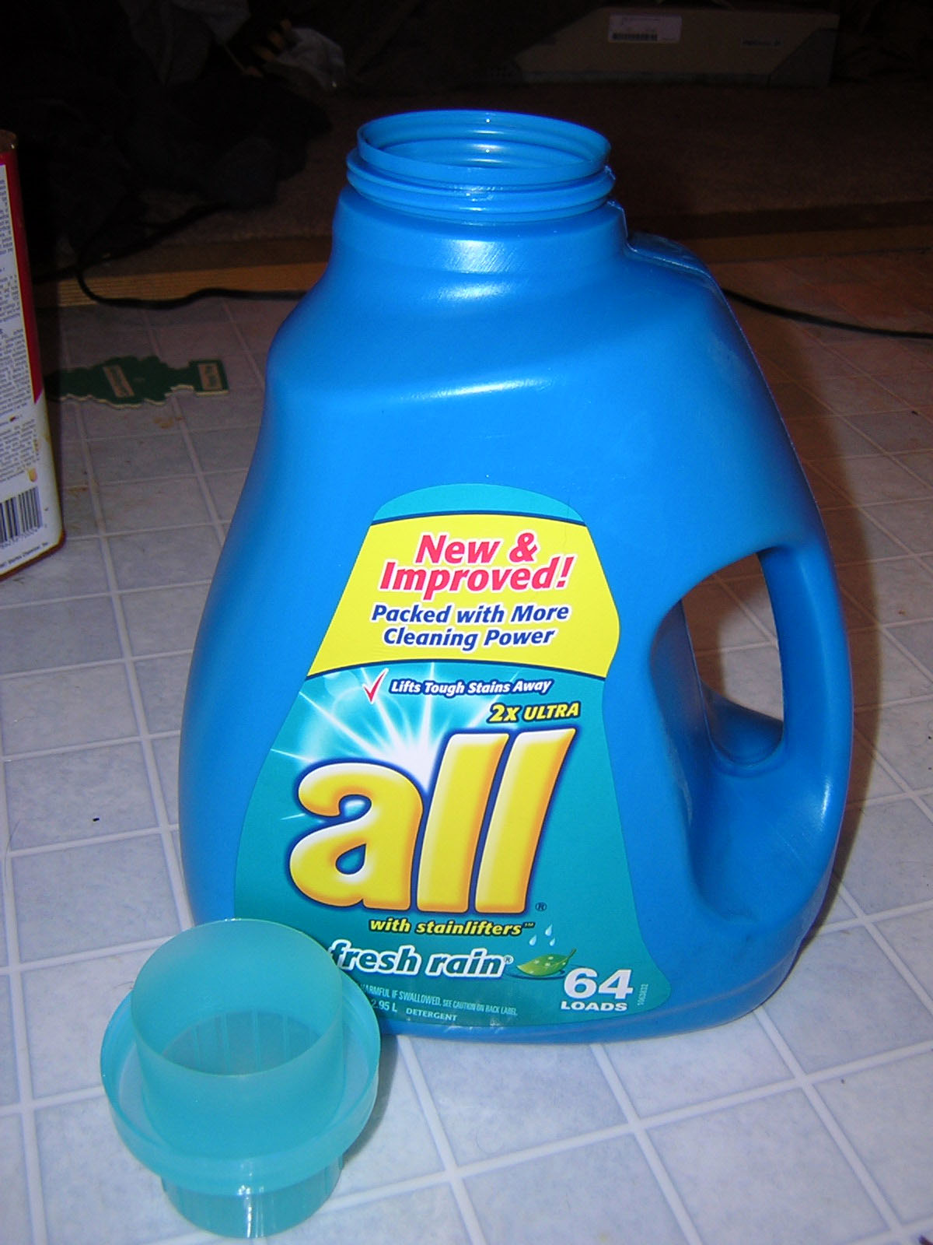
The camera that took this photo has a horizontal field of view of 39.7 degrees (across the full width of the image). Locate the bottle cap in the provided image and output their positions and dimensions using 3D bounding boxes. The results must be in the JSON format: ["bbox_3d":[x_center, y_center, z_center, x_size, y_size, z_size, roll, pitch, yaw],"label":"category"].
[{"bbox_3d":[-0.058,0.120,0.339,0.071,0.067,0.071,3,34,-2],"label":"bottle cap"}]

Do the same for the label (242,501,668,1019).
[{"bbox_3d":[0.001,0.043,0.350,0.130,0.180,0.013,2,31,-3],"label":"label"}]

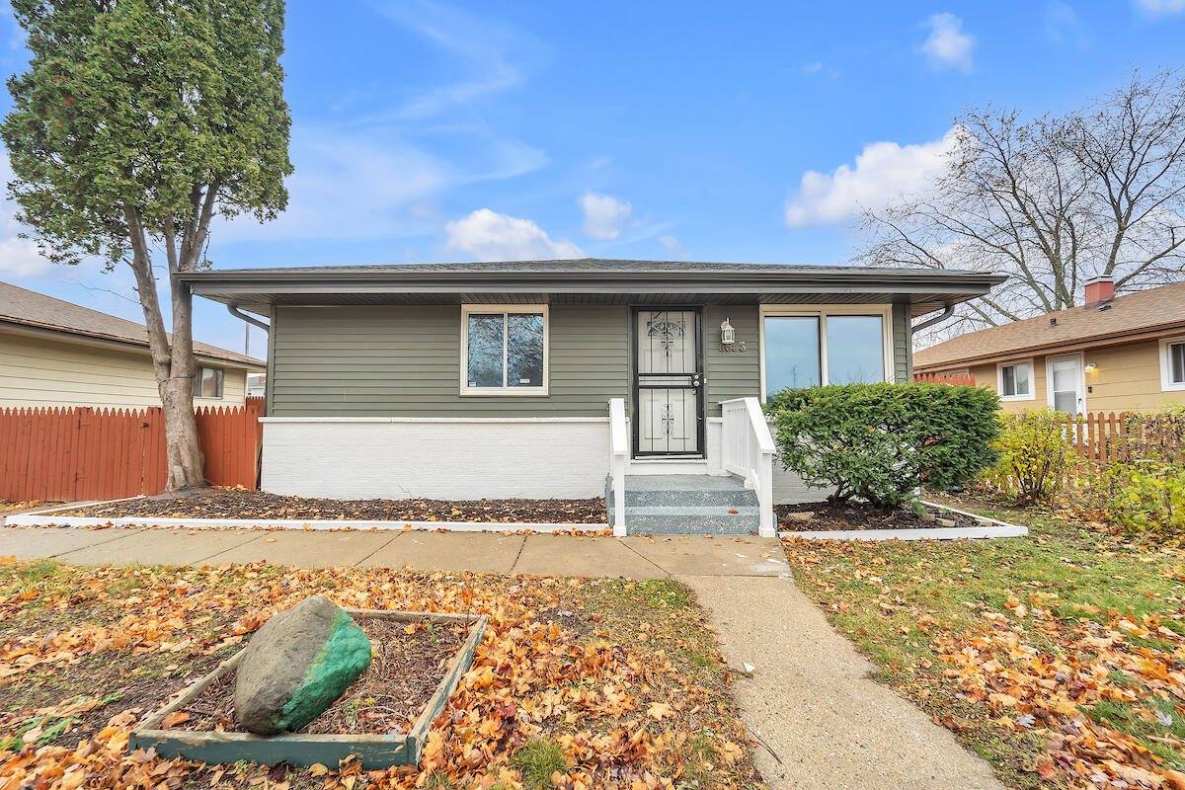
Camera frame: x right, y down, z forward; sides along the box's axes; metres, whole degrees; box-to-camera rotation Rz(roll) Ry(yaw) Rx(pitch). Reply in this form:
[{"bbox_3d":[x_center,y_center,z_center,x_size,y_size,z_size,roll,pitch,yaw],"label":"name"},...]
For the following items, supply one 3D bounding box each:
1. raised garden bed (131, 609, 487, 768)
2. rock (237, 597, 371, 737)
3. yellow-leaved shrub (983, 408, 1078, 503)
[{"bbox_3d":[-1.168,1.328,2.196,1.099,0.130,0.983,0,0,2],"label":"raised garden bed"},{"bbox_3d":[-1.225,1.109,1.950,0.400,0.430,0.460,-1,-3,15],"label":"rock"},{"bbox_3d":[5.941,0.810,6.250,1.100,1.250,1.050,0,-3,0],"label":"yellow-leaved shrub"}]

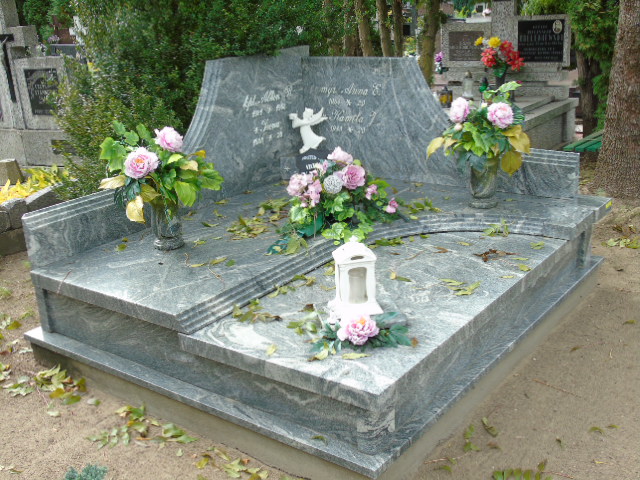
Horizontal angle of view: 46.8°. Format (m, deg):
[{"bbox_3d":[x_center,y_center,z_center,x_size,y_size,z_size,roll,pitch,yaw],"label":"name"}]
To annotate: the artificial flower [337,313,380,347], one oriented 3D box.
[{"bbox_3d":[0.128,0.301,2.462,0.140,0.088,0.125,-7,18,-12],"label":"artificial flower"}]

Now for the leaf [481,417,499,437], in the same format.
[{"bbox_3d":[0.601,0.662,2.618,0.050,0.022,0.115,-5,18,-7],"label":"leaf"}]

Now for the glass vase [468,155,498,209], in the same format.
[{"bbox_3d":[0.846,-0.304,3.811,0.150,0.255,0.150,-5,18,-7],"label":"glass vase"}]

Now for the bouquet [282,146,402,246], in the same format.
[{"bbox_3d":[0.087,-0.241,3.536,0.540,0.370,0.390,-5,18,-7],"label":"bouquet"}]

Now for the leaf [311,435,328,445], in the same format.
[{"bbox_3d":[-0.001,0.629,2.325,0.060,0.018,0.035,6,20,25],"label":"leaf"}]

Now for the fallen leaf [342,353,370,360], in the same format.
[{"bbox_3d":[0.118,0.375,2.383,0.092,0.018,0.036,-4,18,-5],"label":"fallen leaf"}]

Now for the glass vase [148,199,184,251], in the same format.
[{"bbox_3d":[-0.702,-0.088,3.375,0.150,0.245,0.150,-5,18,-7],"label":"glass vase"}]

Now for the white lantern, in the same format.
[{"bbox_3d":[0.133,0.125,2.727,0.168,0.283,0.155,-7,18,-12],"label":"white lantern"}]

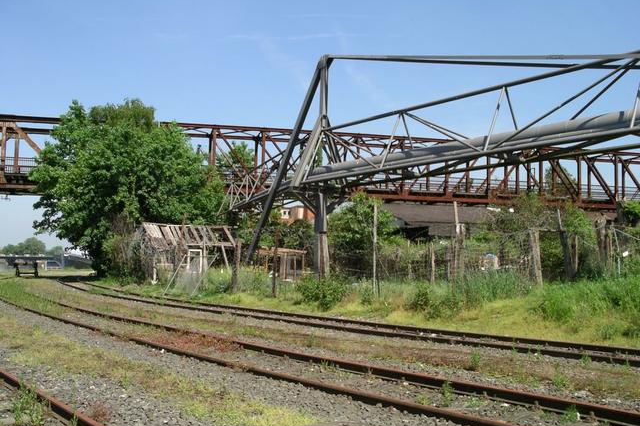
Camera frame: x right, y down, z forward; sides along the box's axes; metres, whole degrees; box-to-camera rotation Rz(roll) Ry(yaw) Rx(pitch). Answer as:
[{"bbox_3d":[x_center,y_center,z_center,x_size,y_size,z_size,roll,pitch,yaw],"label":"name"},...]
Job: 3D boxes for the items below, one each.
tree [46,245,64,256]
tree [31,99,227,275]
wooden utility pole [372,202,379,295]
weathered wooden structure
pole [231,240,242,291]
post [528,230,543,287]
[{"bbox_3d":[-96.447,15.144,249.545,6.800,6.300,6.500,1,-4,-21],"label":"tree"},{"bbox_3d":[-13.267,-1.587,47.711,13.300,12.300,11.500,1,-4,-16],"label":"tree"},{"bbox_3d":[2.064,1.383,25.464,0.140,3.620,0.140,0,-4,0],"label":"wooden utility pole"},{"bbox_3d":[-7.344,2.322,37.930,5.000,3.200,2.700,3,-5,-36],"label":"weathered wooden structure"},{"bbox_3d":[-4.019,2.564,32.902,0.350,2.650,0.280,2,-4,-30],"label":"pole"},{"bbox_3d":[6.452,1.385,20.453,0.300,1.850,0.250,3,-5,-35],"label":"post"}]

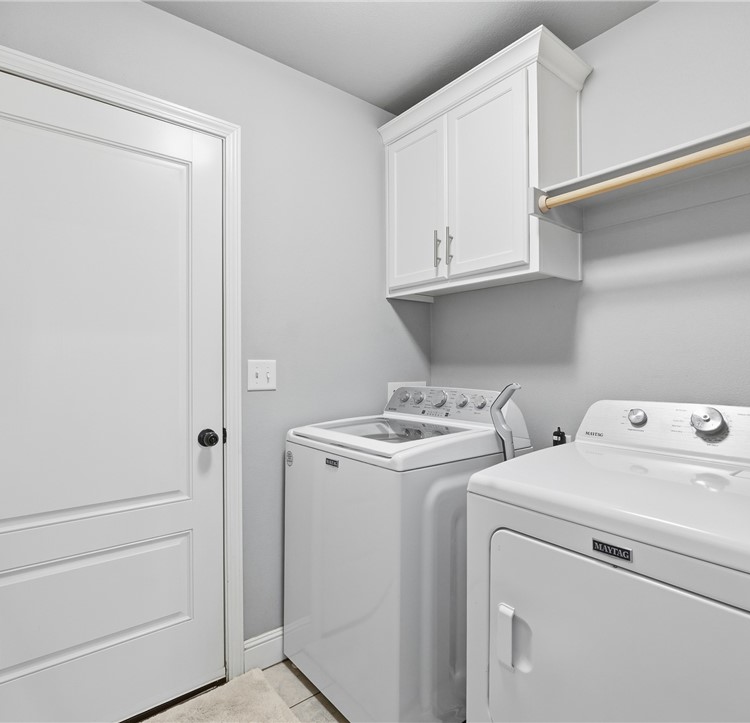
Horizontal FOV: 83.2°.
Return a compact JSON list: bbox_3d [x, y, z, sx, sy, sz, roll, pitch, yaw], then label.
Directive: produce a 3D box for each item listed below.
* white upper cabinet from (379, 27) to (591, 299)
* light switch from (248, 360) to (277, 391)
[{"bbox_3d":[0.423,-0.706,1.808,0.365,0.795,0.830,0,0,-39],"label":"white upper cabinet"},{"bbox_3d":[-0.442,0.056,1.660,0.117,0.117,0.018,0,0,-39],"label":"light switch"}]

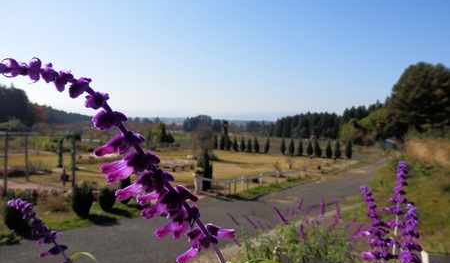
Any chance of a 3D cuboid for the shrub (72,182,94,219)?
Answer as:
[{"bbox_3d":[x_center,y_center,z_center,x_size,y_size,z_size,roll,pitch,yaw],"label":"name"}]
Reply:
[{"bbox_3d":[-5.808,2.812,13.308,0.870,1.478,0.870,0,2,0],"label":"shrub"}]

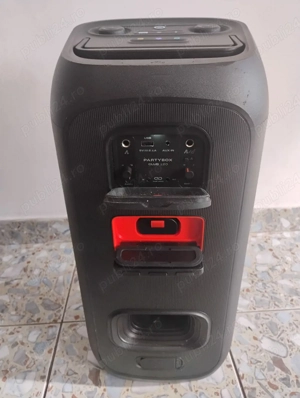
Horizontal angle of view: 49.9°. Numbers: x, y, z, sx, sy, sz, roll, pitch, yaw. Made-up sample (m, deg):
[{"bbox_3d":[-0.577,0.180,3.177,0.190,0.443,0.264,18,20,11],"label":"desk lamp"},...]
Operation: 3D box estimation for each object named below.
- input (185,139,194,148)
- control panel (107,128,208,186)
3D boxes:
[{"bbox_3d":[0.049,-0.068,0.393,0.011,0.011,0.007,0,28,2],"label":"input"},{"bbox_3d":[0.011,-0.052,0.396,0.119,0.084,0.030,0,28,2],"label":"control panel"}]

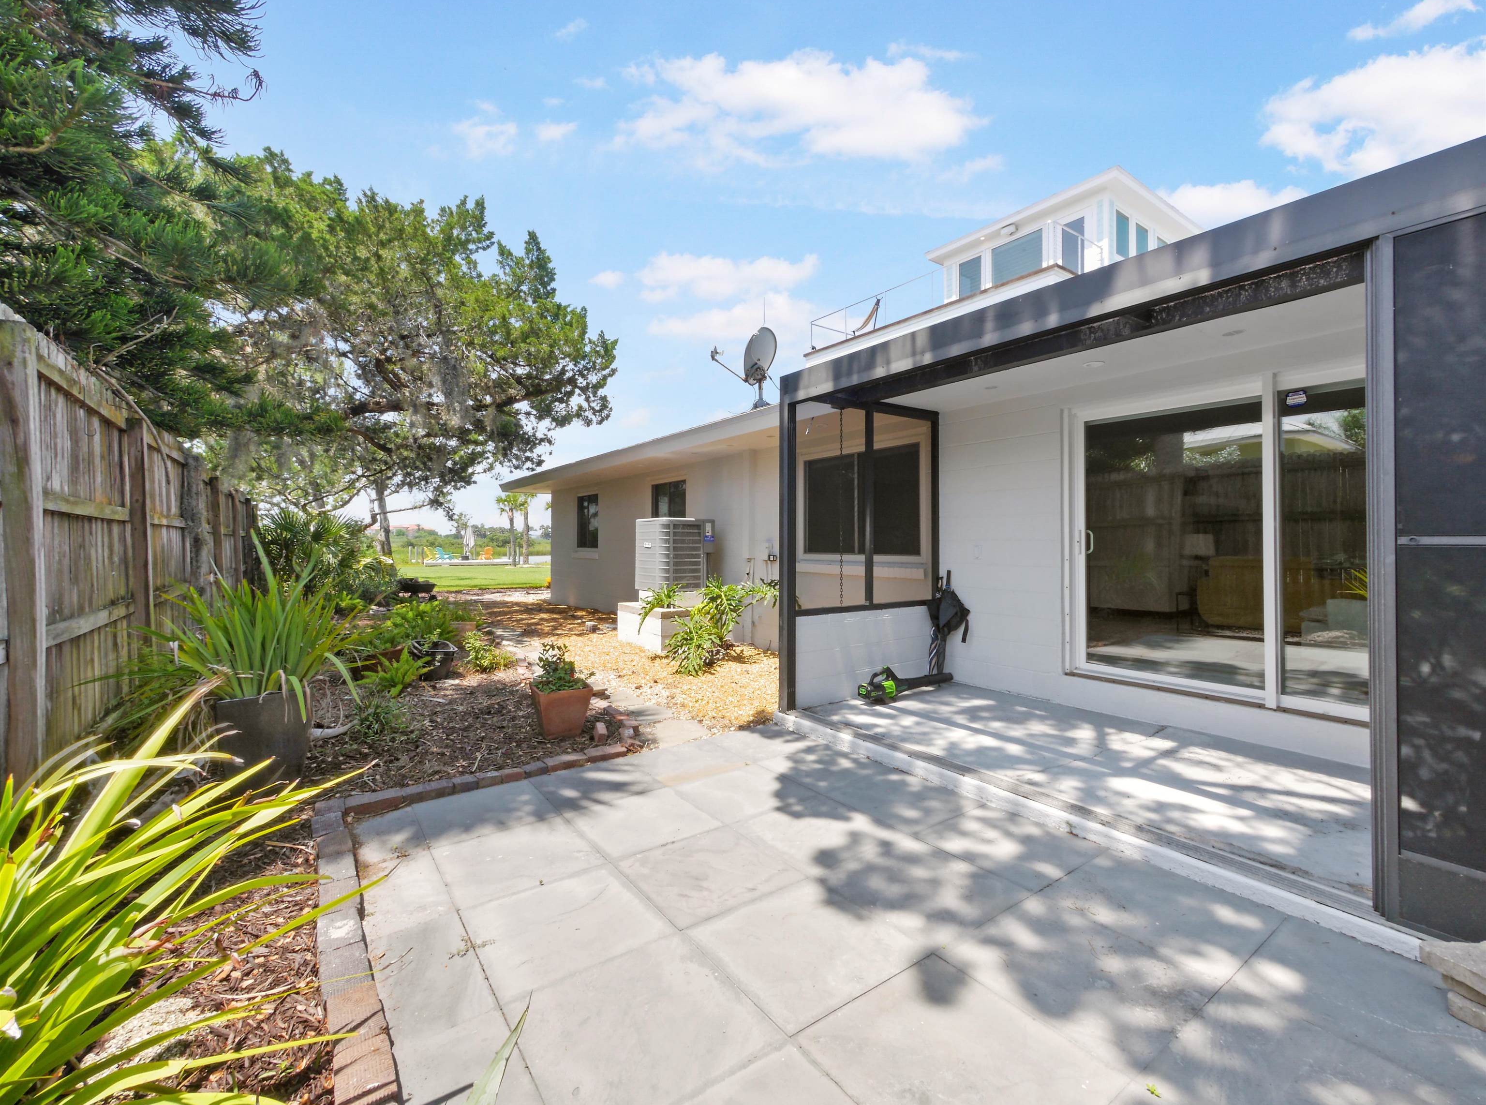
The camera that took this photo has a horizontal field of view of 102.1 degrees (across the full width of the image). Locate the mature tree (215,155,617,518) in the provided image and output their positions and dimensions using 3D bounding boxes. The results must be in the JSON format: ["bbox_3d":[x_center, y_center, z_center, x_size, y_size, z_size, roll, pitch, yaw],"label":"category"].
[{"bbox_3d":[-8.800,-5.100,16.300,9.300,9.200,7.500,0,0,0],"label":"mature tree"}]

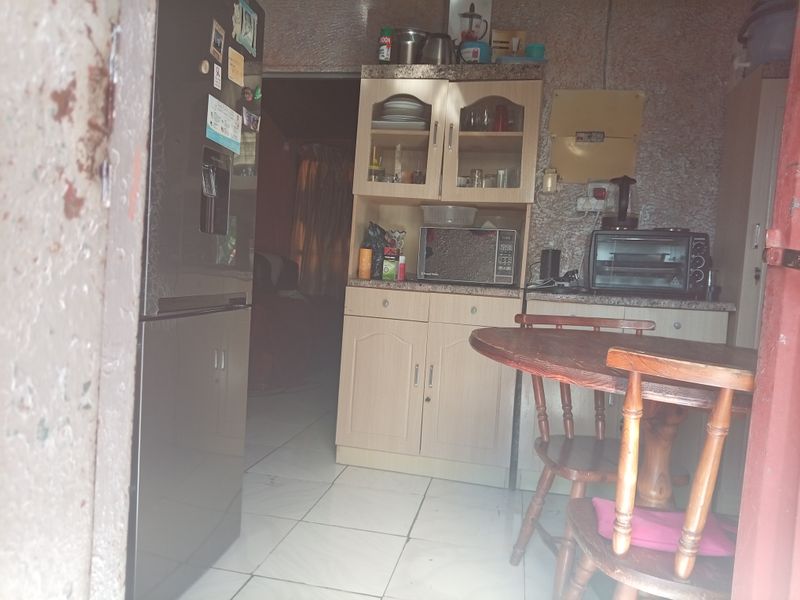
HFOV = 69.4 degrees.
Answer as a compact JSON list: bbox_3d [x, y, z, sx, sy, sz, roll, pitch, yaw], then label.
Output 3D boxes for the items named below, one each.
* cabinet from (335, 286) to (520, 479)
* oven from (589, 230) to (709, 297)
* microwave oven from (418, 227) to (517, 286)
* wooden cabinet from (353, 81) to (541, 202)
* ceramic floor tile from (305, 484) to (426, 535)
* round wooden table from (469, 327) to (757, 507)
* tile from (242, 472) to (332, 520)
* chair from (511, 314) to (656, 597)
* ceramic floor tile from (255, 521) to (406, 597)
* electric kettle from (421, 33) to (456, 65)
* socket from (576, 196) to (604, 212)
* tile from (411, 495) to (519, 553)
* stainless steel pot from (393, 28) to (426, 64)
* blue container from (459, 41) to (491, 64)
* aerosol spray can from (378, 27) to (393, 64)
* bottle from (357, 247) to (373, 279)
[{"bbox_3d":[0.163,0.388,2.882,0.811,0.860,0.465,4,2,11],"label":"cabinet"},{"bbox_3d":[1.121,-0.164,2.694,0.481,0.298,0.335,4,2,11],"label":"oven"},{"bbox_3d":[0.344,-0.202,2.855,0.440,0.257,0.350,4,2,11],"label":"microwave oven"},{"bbox_3d":[0.243,-0.731,2.813,0.824,0.533,0.428,4,2,11],"label":"wooden cabinet"},{"bbox_3d":[-0.130,0.824,2.273,0.400,0.010,0.400,4,2,11],"label":"ceramic floor tile"},{"bbox_3d":[0.620,0.518,1.411,0.967,0.781,0.967,4,2,0],"label":"round wooden table"},{"bbox_3d":[-0.527,0.803,2.378,0.406,0.010,0.406,4,2,11],"label":"tile"},{"bbox_3d":[0.630,0.473,1.802,0.480,0.825,0.450,3,2,-7],"label":"chair"},{"bbox_3d":[-0.207,0.834,1.881,0.400,0.010,0.400,4,2,11],"label":"ceramic floor tile"},{"bbox_3d":[0.185,-1.155,2.731,0.172,0.186,0.140,4,2,11],"label":"electric kettle"},{"bbox_3d":[0.953,-0.479,2.891,0.126,0.068,0.042,4,2,11],"label":"socket"},{"bbox_3d":[0.268,0.859,2.223,0.406,0.010,0.406,4,2,11],"label":"tile"},{"bbox_3d":[0.051,-1.180,2.787,0.163,0.214,0.163,4,2,11],"label":"stainless steel pot"},{"bbox_3d":[0.357,-1.133,2.749,0.149,0.131,0.149,4,2,11],"label":"blue container"},{"bbox_3d":[-0.070,-1.191,2.763,0.059,0.223,0.060,4,2,0],"label":"aerosol spray can"},{"bbox_3d":[-0.169,-0.176,2.806,0.064,0.156,0.064,4,2,0],"label":"bottle"}]

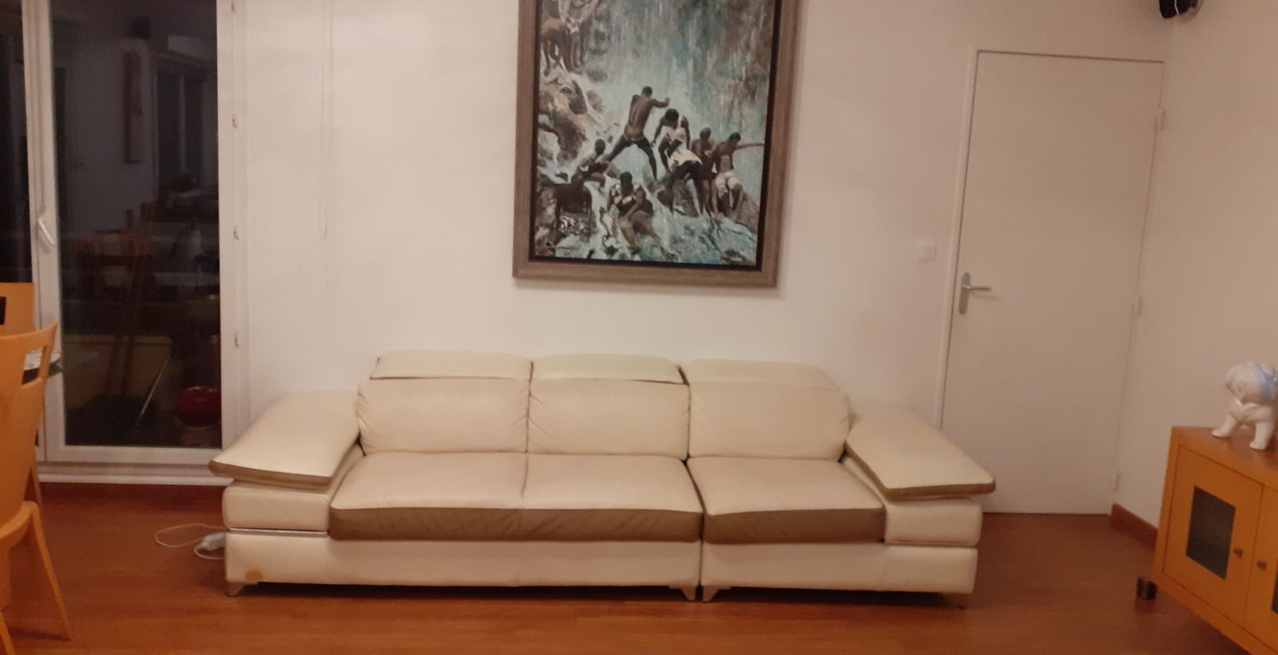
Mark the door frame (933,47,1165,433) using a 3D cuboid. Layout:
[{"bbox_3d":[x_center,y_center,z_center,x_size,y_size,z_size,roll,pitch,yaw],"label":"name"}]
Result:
[{"bbox_3d":[1.812,-0.166,4.458,0.910,2.080,0.080,2,8,-5],"label":"door frame"}]

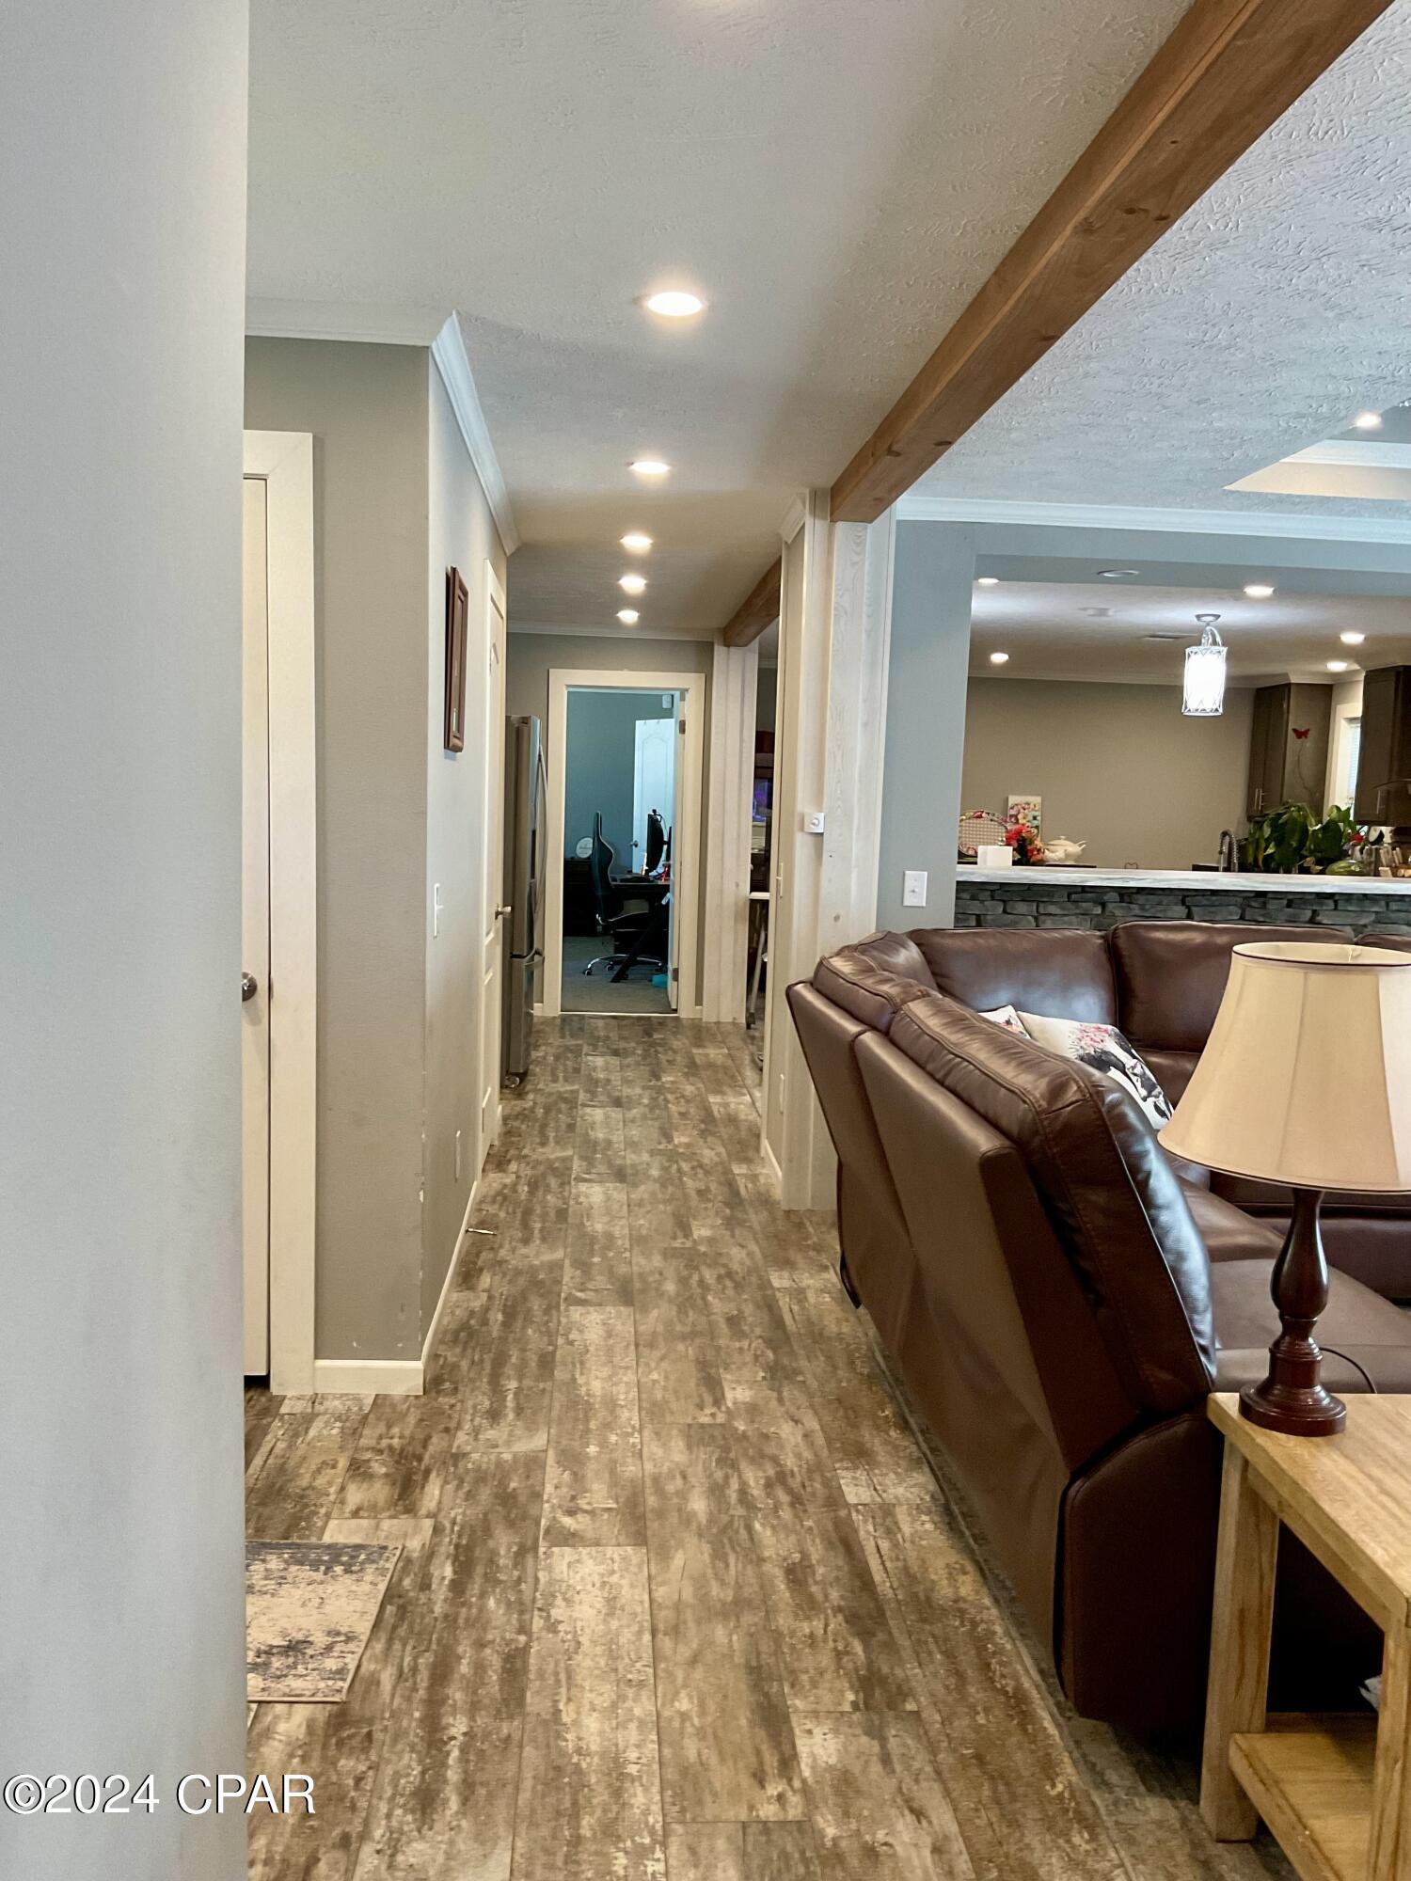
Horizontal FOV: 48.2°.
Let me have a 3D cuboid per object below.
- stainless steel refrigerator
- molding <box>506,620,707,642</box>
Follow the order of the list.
[{"bbox_3d":[-1.229,-0.221,7.821,0.850,1.745,0.910,1,5,-4],"label":"stainless steel refrigerator"},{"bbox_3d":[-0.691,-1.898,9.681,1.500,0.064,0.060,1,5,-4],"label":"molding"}]

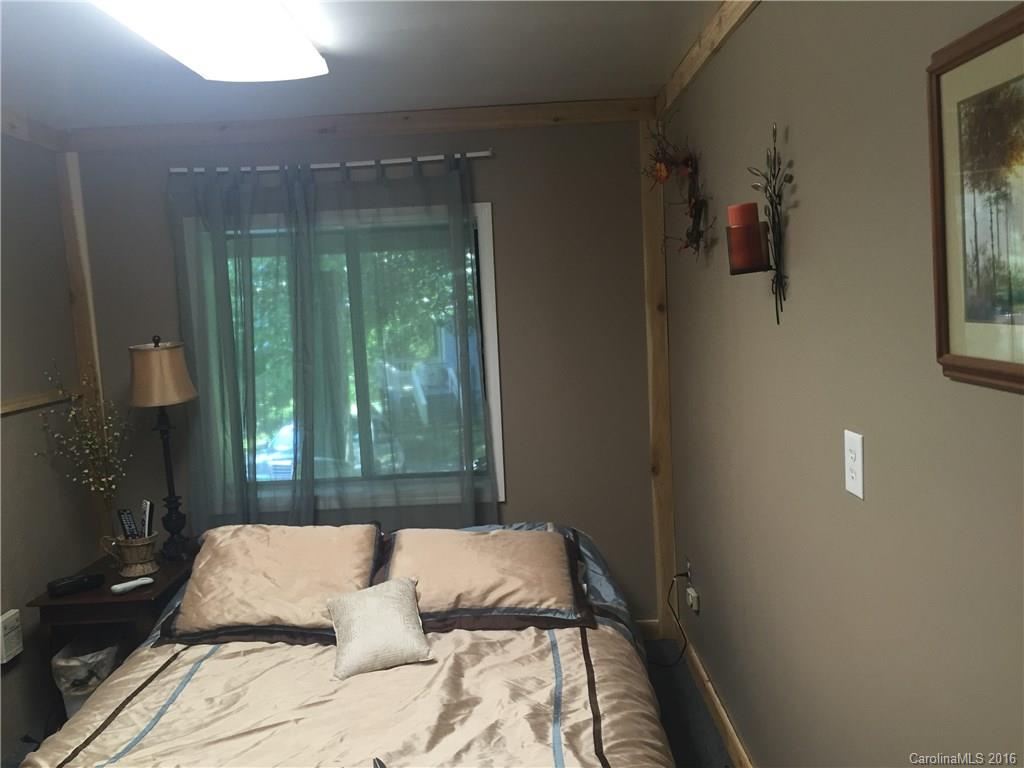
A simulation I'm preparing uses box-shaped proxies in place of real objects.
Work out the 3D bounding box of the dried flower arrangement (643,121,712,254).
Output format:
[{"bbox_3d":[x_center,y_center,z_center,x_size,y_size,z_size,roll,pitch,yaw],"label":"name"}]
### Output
[{"bbox_3d":[0.528,-0.655,2.865,0.165,0.440,0.420,-3,6,0],"label":"dried flower arrangement"}]

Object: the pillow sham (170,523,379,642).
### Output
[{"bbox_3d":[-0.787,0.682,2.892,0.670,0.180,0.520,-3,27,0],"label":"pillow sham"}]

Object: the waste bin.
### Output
[{"bbox_3d":[-1.462,1.089,2.988,0.230,0.330,0.230,-3,6,0],"label":"waste bin"}]

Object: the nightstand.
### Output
[{"bbox_3d":[-1.441,0.966,3.276,0.430,0.510,0.600,-3,6,0],"label":"nightstand"}]

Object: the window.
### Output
[{"bbox_3d":[-0.650,-0.092,3.522,1.200,1.225,0.100,-3,6,0],"label":"window"}]

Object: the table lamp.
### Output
[{"bbox_3d":[-1.351,0.251,3.360,0.270,0.875,0.270,-3,6,0],"label":"table lamp"}]

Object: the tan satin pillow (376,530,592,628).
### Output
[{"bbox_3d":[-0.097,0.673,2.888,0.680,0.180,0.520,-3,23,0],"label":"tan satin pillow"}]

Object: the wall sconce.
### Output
[{"bbox_3d":[0.551,-0.357,1.951,0.130,0.450,0.200,-3,6,0],"label":"wall sconce"}]

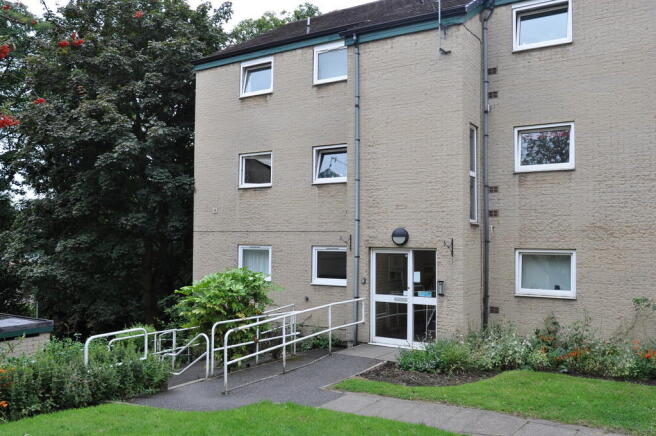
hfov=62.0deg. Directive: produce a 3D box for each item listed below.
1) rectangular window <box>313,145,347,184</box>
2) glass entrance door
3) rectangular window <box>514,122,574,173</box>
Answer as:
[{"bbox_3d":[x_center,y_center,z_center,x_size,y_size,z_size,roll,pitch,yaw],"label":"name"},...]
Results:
[{"bbox_3d":[0.117,-1.374,14.130,1.150,0.970,0.110,-1,-3,30],"label":"rectangular window"},{"bbox_3d":[1.651,1.718,11.752,1.544,2.093,0.100,-1,-3,32],"label":"glass entrance door"},{"bbox_3d":[4.526,-1.453,11.432,1.201,0.992,0.100,-1,-3,32],"label":"rectangular window"}]

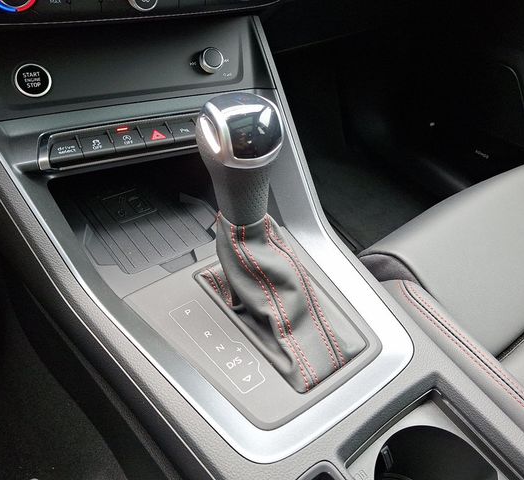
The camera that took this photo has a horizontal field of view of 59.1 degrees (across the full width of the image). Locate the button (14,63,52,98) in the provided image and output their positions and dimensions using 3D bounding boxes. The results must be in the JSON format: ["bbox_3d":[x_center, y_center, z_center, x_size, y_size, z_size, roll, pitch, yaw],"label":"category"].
[{"bbox_3d":[-0.184,-0.129,0.373,0.029,0.029,0.009,-17,7,-27],"label":"button"}]

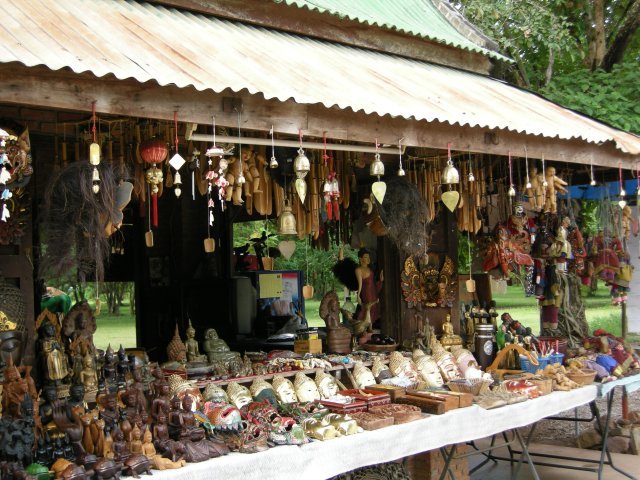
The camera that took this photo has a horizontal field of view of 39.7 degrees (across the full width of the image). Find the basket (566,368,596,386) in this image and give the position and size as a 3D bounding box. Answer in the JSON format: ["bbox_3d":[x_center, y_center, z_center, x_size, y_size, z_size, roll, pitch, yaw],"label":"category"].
[{"bbox_3d":[1.429,0.750,4.850,0.150,0.070,0.150,0,-3,-43],"label":"basket"}]

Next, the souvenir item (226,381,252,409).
[{"bbox_3d":[-0.386,0.742,4.250,0.103,0.156,0.070,0,-39,-42],"label":"souvenir item"}]

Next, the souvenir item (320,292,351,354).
[{"bbox_3d":[0.090,0.480,5.200,0.150,0.375,0.150,0,-3,-42],"label":"souvenir item"}]

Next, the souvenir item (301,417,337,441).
[{"bbox_3d":[0.003,0.794,3.756,0.090,0.075,0.140,0,-2,-42],"label":"souvenir item"}]

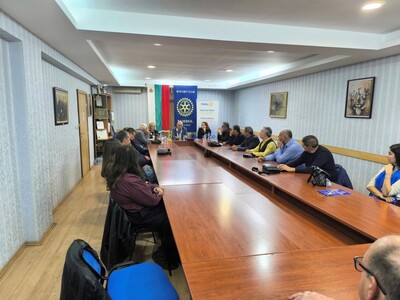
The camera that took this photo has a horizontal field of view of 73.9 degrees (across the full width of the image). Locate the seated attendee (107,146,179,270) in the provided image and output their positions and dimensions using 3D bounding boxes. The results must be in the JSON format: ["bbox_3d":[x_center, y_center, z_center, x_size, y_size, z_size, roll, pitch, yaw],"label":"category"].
[{"bbox_3d":[-0.570,0.591,2.729,0.740,1.250,0.500,-4,10,-29],"label":"seated attendee"}]

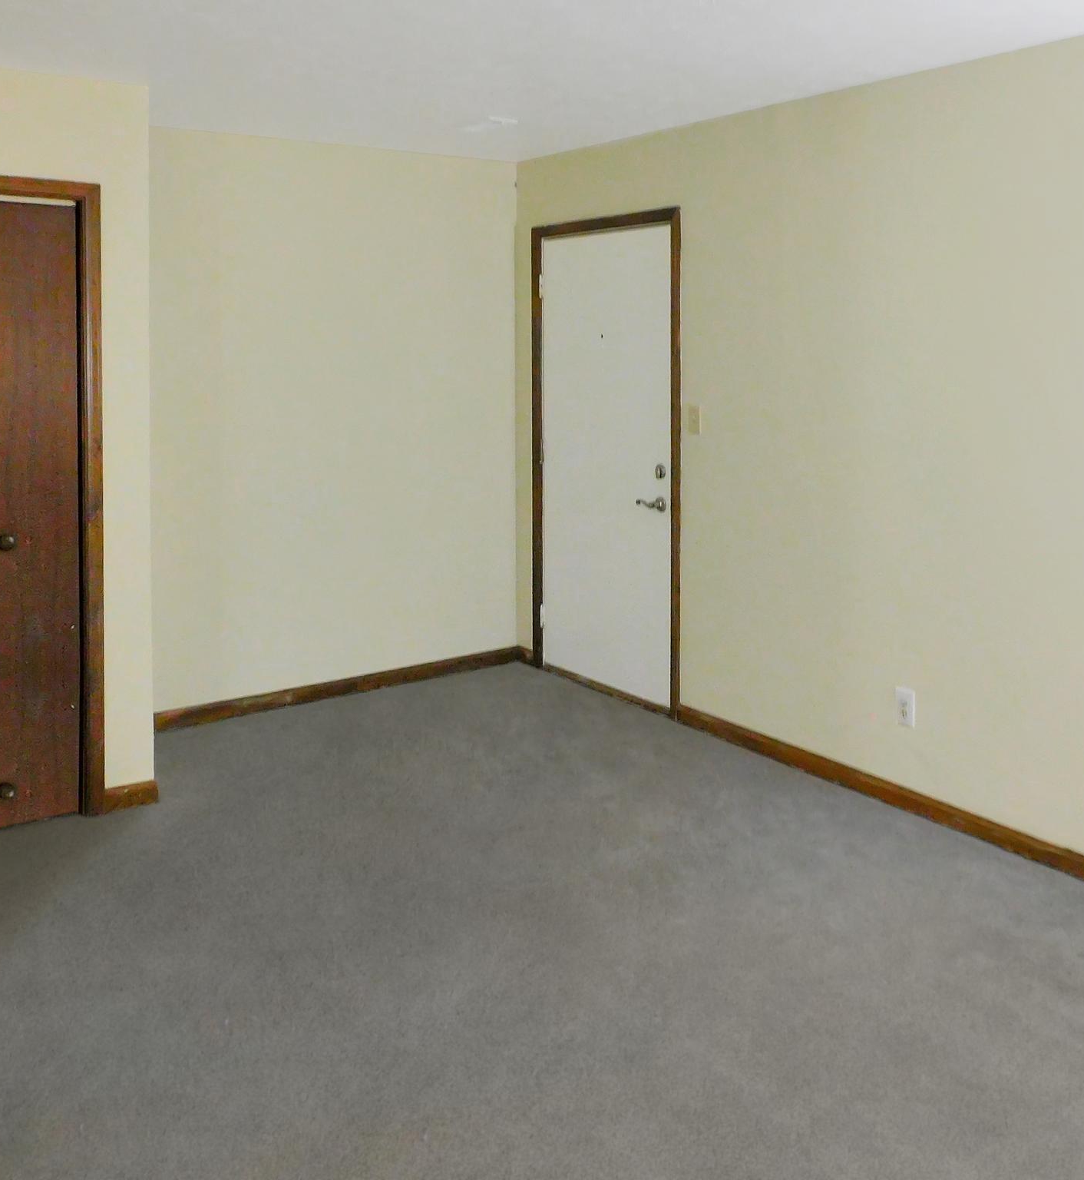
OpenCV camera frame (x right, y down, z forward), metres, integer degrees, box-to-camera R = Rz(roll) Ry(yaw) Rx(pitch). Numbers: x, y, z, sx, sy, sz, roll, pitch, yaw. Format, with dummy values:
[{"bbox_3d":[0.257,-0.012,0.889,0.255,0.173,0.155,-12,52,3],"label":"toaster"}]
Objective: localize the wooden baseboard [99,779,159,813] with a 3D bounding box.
[{"bbox_3d":[-1.448,0.723,3.833,0.180,0.090,0.020,-9,15,-37],"label":"wooden baseboard"}]

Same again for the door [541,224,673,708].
[{"bbox_3d":[0.296,-0.562,5.006,0.045,2.050,0.870,-9,15,-37],"label":"door"}]

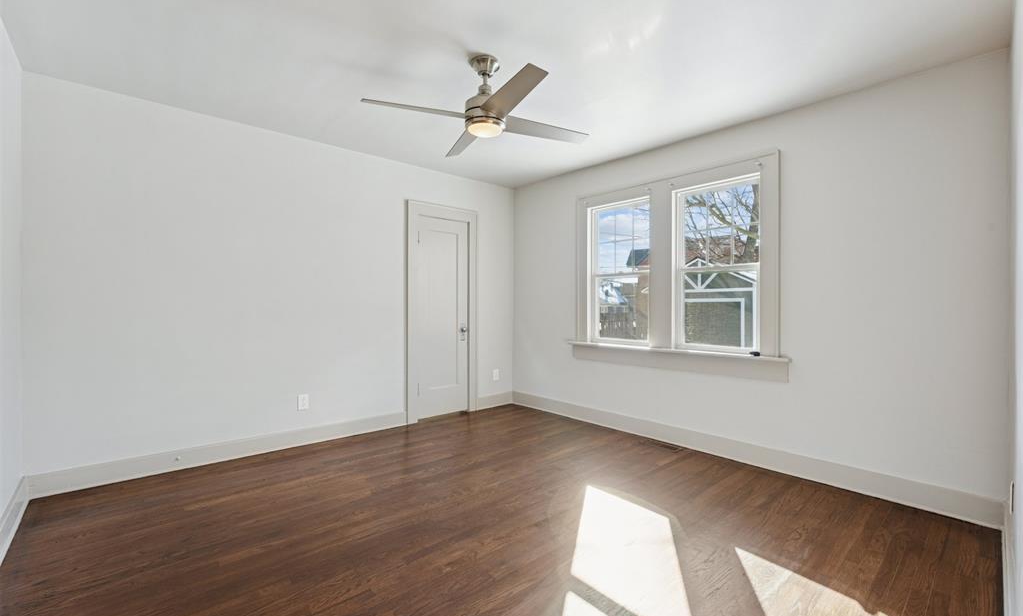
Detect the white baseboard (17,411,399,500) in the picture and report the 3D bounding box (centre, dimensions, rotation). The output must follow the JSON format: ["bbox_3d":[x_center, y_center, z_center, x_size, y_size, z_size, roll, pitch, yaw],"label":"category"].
[{"bbox_3d":[-1.886,1.032,3.205,2.336,0.142,0.022,0,1,-40],"label":"white baseboard"}]

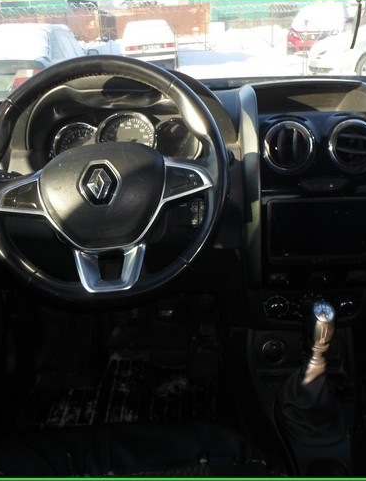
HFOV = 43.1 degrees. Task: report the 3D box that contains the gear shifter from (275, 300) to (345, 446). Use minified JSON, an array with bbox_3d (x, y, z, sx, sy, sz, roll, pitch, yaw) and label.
[{"bbox_3d":[0.232,0.226,0.828,0.125,0.260,0.150,0,25,0],"label":"gear shifter"}]

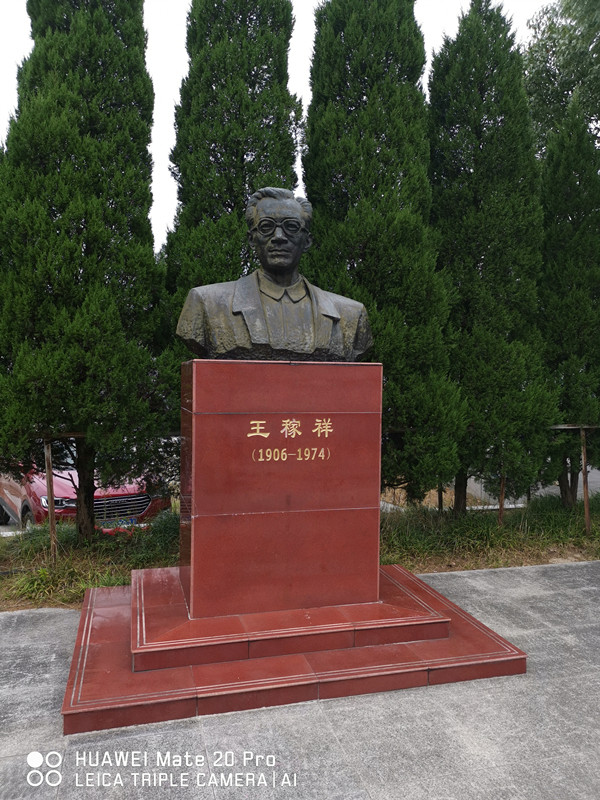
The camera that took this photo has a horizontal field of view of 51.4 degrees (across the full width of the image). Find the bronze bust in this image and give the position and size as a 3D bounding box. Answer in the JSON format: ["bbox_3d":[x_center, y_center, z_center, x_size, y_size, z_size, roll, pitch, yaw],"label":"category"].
[{"bbox_3d":[-0.135,-0.784,4.012,1.259,1.097,0.589,0,2,-15],"label":"bronze bust"}]

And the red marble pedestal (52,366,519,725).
[{"bbox_3d":[-0.119,0.618,3.871,2.386,1.695,1.682,0,2,-15],"label":"red marble pedestal"}]

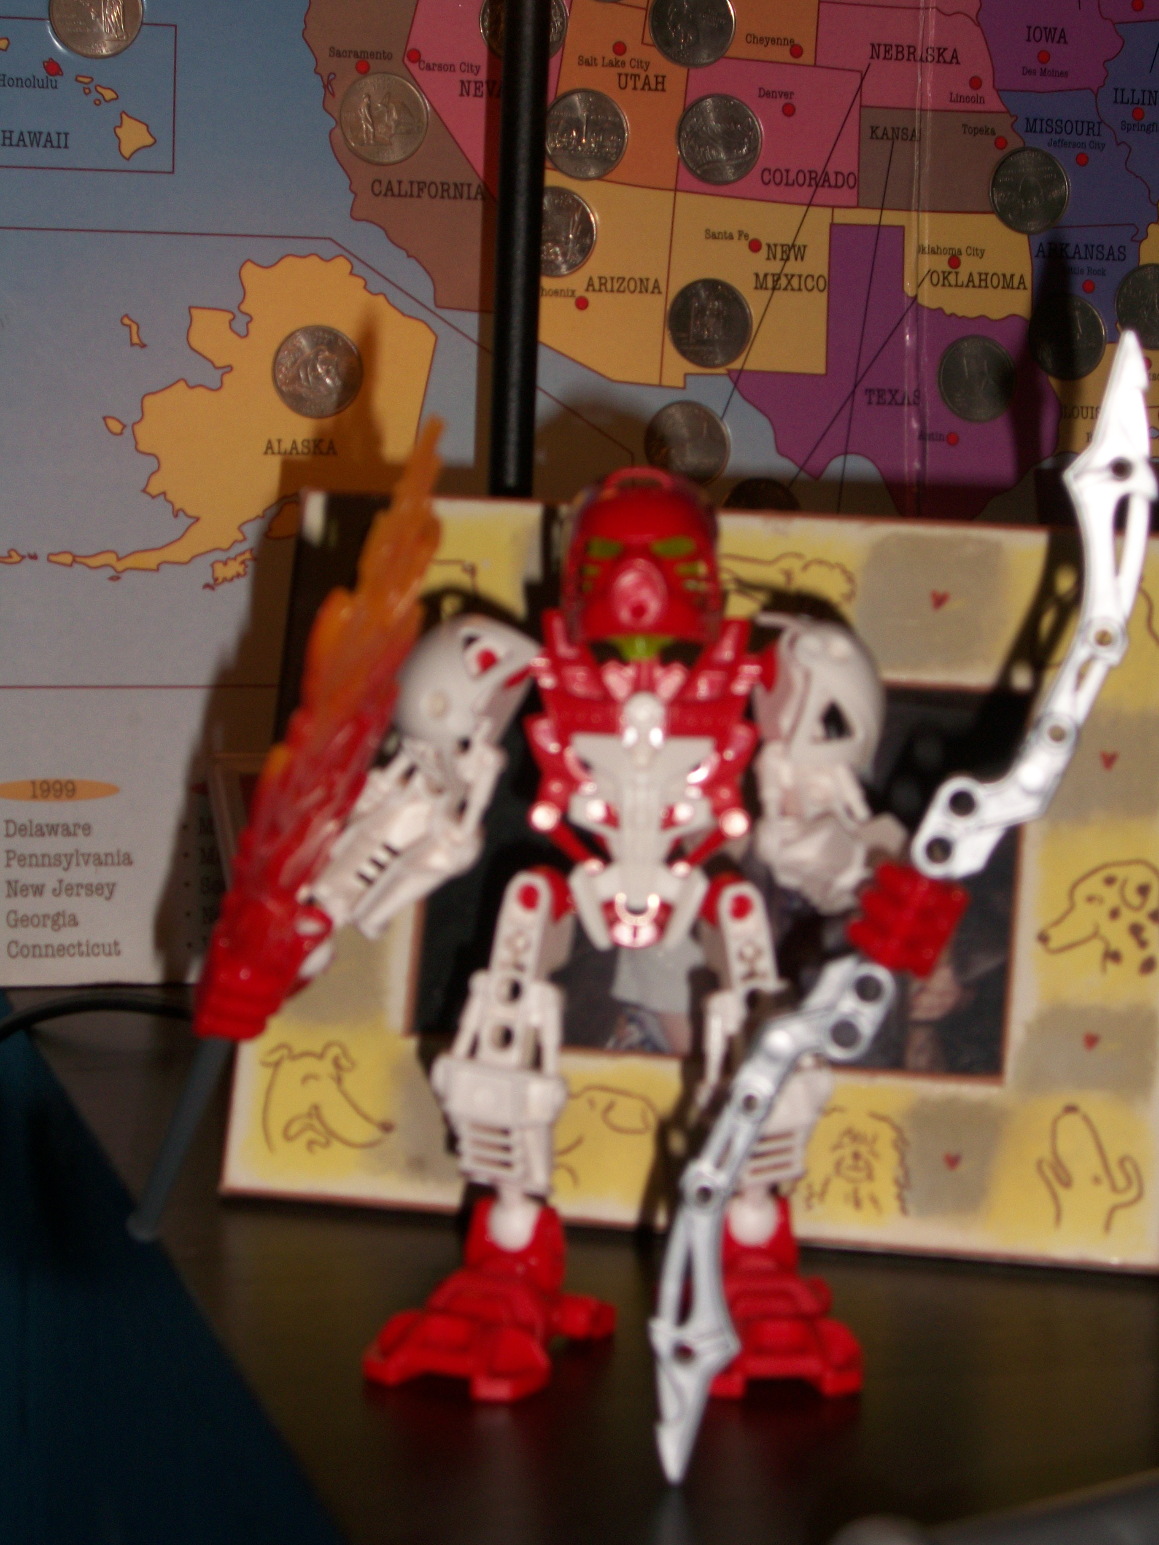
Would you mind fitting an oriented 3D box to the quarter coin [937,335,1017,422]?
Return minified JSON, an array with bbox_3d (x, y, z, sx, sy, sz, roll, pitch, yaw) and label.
[{"bbox_3d":[0.110,-0.109,1.036,0.024,0.024,0.002,1,0,-22],"label":"quarter coin"}]

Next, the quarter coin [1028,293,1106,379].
[{"bbox_3d":[0.137,-0.122,1.052,0.024,0.024,0.002,1,0,-22],"label":"quarter coin"}]

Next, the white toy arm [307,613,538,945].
[{"bbox_3d":[-0.024,0.001,0.620,0.028,0.062,0.034,20,-25,6],"label":"white toy arm"}]

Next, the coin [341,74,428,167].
[{"bbox_3d":[-0.051,-0.172,0.985,0.024,0.024,0.002,1,0,-16],"label":"coin"}]

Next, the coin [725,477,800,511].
[{"bbox_3d":[0.049,-0.067,1.014,0.024,0.024,0.002,1,0,-16],"label":"coin"}]

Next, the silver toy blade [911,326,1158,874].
[{"bbox_3d":[0.073,-0.022,0.557,0.019,0.088,0.009,22,12,0],"label":"silver toy blade"}]

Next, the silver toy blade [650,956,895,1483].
[{"bbox_3d":[0.025,0.067,0.577,0.019,0.088,0.009,24,12,0],"label":"silver toy blade"}]

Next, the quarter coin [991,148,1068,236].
[{"bbox_3d":[0.125,-0.162,1.046,0.024,0.024,0.002,1,0,-22],"label":"quarter coin"}]

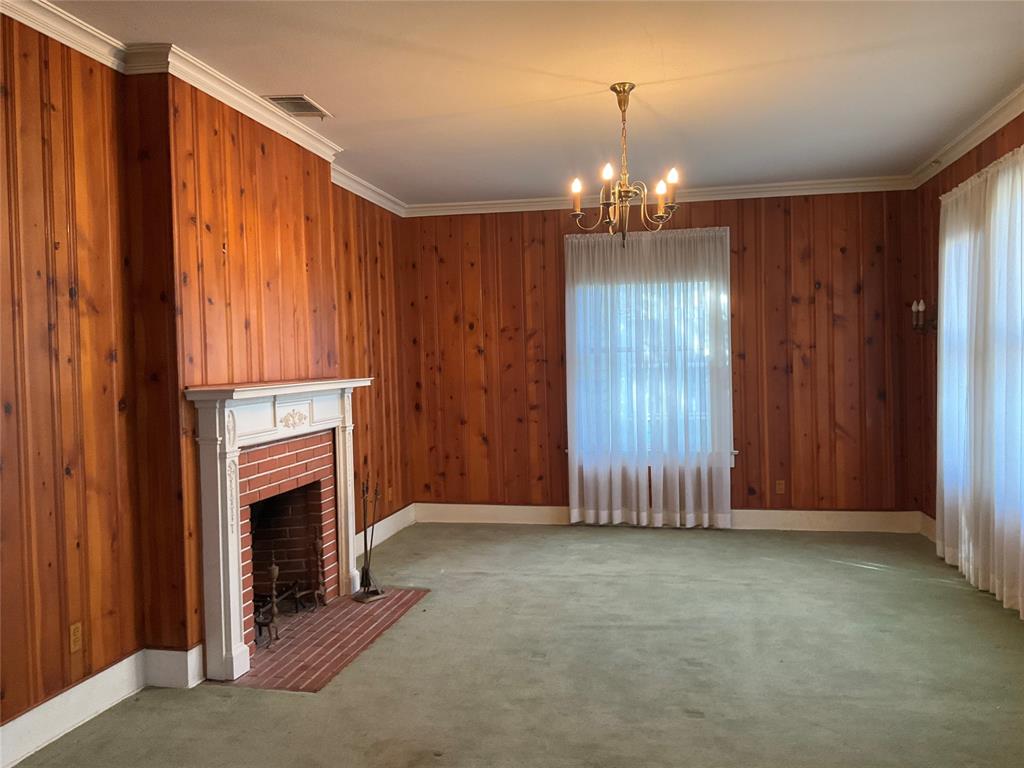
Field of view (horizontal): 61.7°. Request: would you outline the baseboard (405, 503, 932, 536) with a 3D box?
[{"bbox_3d":[1.190,1.137,7.286,4.247,0.170,0.030,-1,1,11],"label":"baseboard"}]

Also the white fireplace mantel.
[{"bbox_3d":[-1.162,0.666,4.680,0.247,1.341,1.746,-1,1,11],"label":"white fireplace mantel"}]

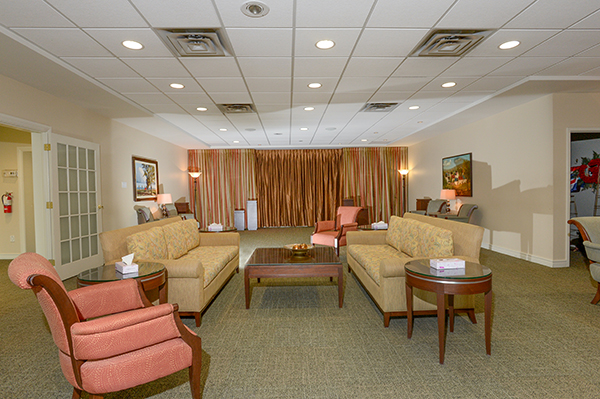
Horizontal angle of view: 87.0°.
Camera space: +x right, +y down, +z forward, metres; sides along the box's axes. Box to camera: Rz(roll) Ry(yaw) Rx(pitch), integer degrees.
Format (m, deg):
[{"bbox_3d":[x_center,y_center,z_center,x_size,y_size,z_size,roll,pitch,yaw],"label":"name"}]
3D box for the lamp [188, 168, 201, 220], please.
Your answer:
[{"bbox_3d":[-3.096,0.082,9.401,0.380,1.823,0.380,-1,2,-2],"label":"lamp"}]

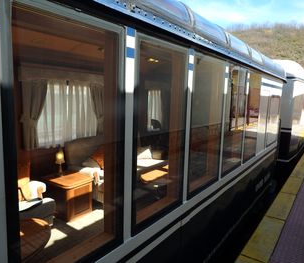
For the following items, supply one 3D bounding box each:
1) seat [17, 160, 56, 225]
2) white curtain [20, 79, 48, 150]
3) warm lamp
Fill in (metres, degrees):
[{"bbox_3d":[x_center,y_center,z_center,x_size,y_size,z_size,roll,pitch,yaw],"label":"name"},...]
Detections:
[{"bbox_3d":[-1.758,0.859,3.078,0.710,0.840,0.800,8,10,36],"label":"seat"},{"bbox_3d":[-1.666,-0.237,3.451,0.120,0.990,0.410,8,10,36],"label":"white curtain"},{"bbox_3d":[-1.418,0.488,3.753,0.150,0.410,0.150,8,10,36],"label":"warm lamp"}]

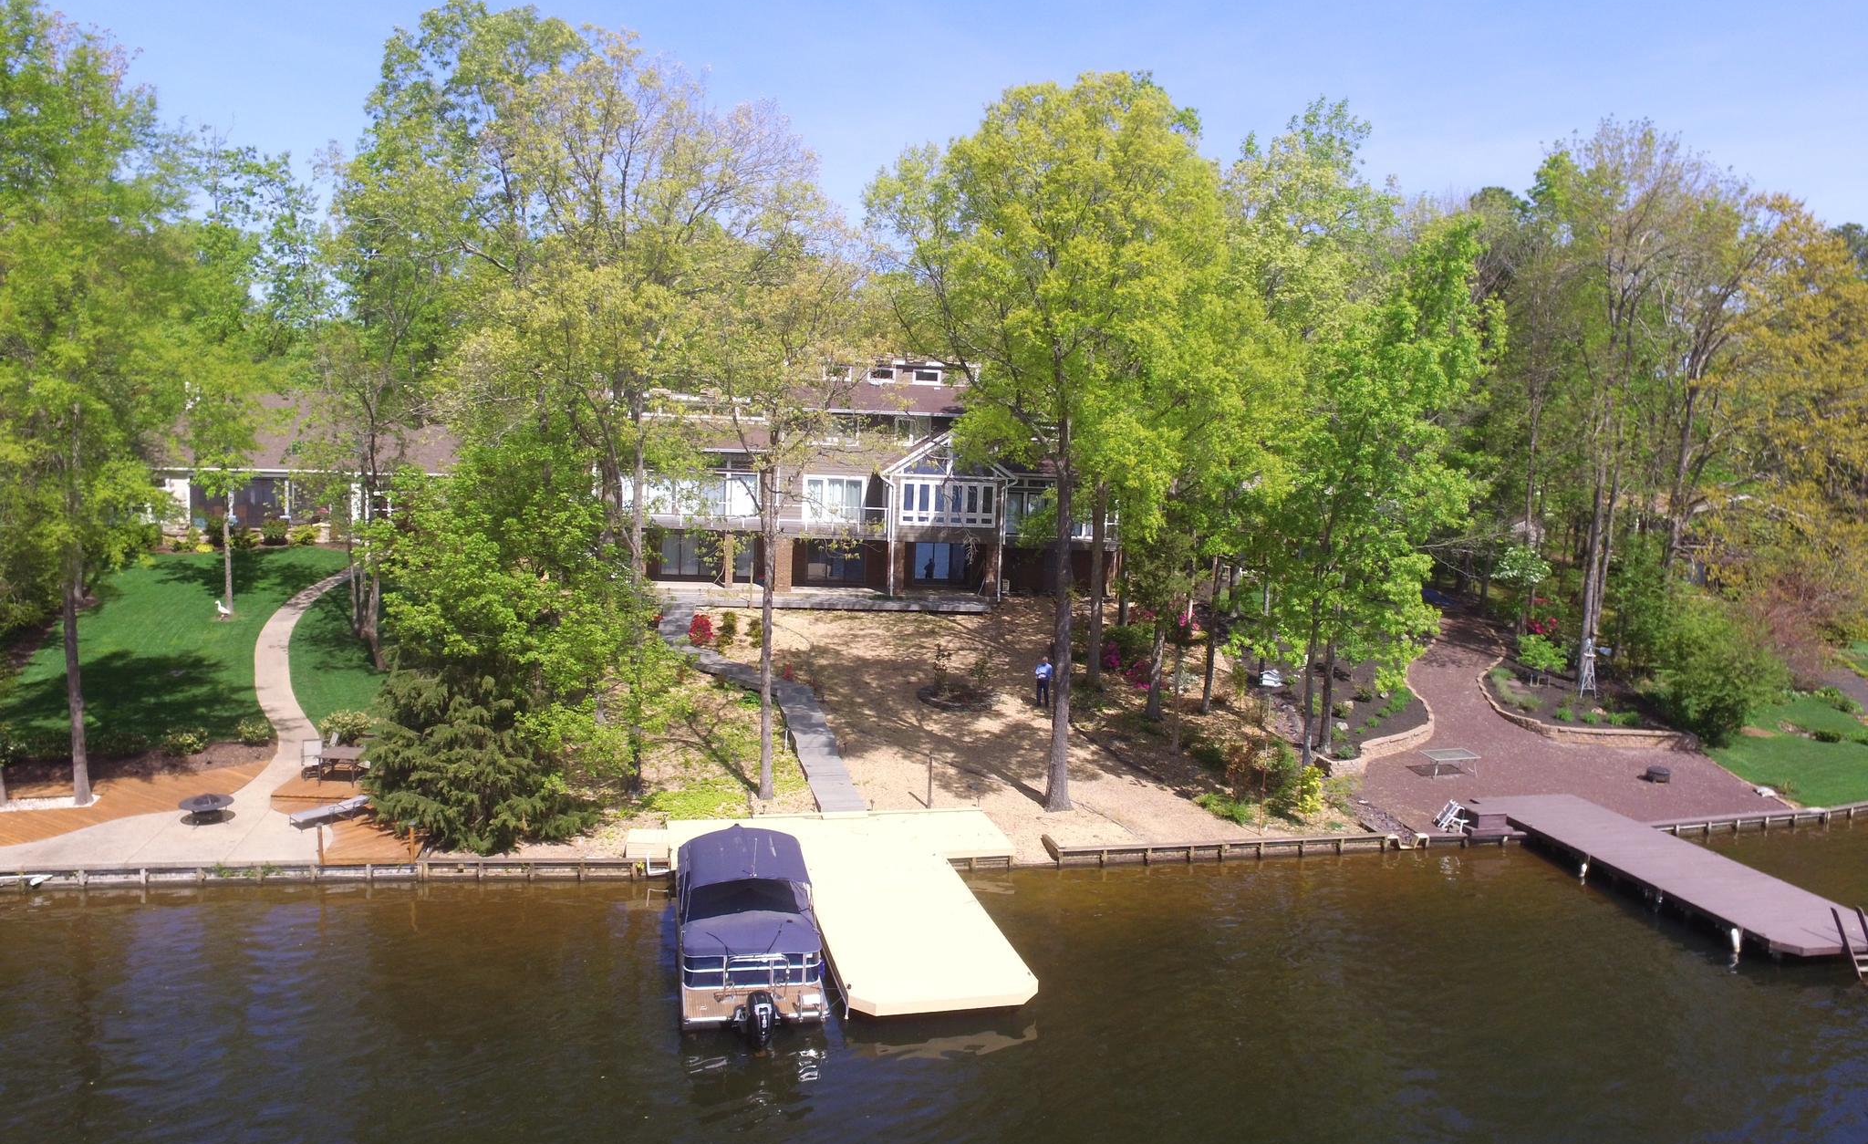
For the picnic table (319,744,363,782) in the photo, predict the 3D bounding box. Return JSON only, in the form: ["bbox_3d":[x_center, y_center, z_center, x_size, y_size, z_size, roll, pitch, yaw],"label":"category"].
[{"bbox_3d":[-16.429,5.403,30.030,1.050,0.770,1.000,0,8,-10],"label":"picnic table"}]

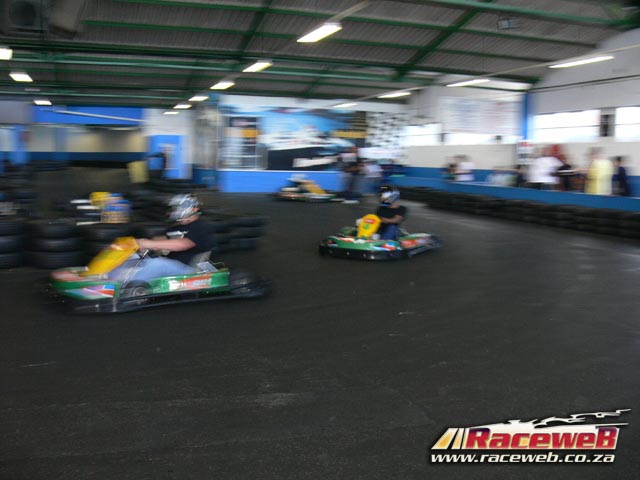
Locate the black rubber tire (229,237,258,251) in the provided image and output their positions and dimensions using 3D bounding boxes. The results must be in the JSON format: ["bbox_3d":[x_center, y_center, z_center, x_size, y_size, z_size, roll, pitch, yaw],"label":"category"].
[{"bbox_3d":[-1.224,0.040,10.346,0.600,0.175,0.600,0,8,-8],"label":"black rubber tire"}]

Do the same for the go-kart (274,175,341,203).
[{"bbox_3d":[-0.447,-1.613,20.567,2.000,0.820,1.250,1,8,3],"label":"go-kart"}]

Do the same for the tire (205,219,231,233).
[{"bbox_3d":[-1.655,-0.247,9.956,0.600,0.175,0.600,0,8,-8],"label":"tire"}]

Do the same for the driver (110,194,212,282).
[{"bbox_3d":[-1.721,0.035,6.675,1.100,1.000,0.550,-3,9,-29],"label":"driver"}]

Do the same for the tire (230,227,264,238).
[{"bbox_3d":[-1.080,-0.136,9.869,0.590,0.185,0.590,0,8,0],"label":"tire"}]

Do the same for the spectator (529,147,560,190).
[{"bbox_3d":[5.480,-1.466,15.644,0.420,1.660,0.550,-7,10,-40],"label":"spectator"}]

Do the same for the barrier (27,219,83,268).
[{"bbox_3d":[-3.565,0.043,8.686,0.660,0.560,0.660,0,8,-8],"label":"barrier"}]

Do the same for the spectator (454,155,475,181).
[{"bbox_3d":[4.269,-1.768,19.126,0.360,1.600,0.480,-4,9,-30],"label":"spectator"}]

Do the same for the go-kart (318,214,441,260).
[{"bbox_3d":[0.920,-0.122,9.518,1.320,0.580,1.930,4,8,26],"label":"go-kart"}]

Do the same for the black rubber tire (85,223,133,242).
[{"bbox_3d":[-2.884,-0.128,8.864,0.620,0.180,0.620,0,8,-8],"label":"black rubber tire"}]

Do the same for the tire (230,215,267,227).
[{"bbox_3d":[-1.080,-0.320,9.844,0.590,0.185,0.590,0,8,0],"label":"tire"}]

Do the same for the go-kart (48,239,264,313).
[{"bbox_3d":[-1.710,0.246,6.692,2.000,0.600,1.330,-3,8,-24],"label":"go-kart"}]

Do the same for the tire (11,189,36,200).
[{"bbox_3d":[-6.650,-0.991,14.396,0.600,0.190,0.600,0,8,0],"label":"tire"}]

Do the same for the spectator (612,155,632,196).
[{"bbox_3d":[6.762,-1.111,14.468,0.340,1.580,0.460,-5,9,-36],"label":"spectator"}]

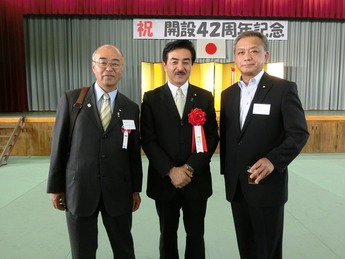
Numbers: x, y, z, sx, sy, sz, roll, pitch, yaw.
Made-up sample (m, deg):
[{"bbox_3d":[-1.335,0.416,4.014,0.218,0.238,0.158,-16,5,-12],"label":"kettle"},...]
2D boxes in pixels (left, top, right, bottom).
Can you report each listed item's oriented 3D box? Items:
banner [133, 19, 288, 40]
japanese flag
[{"bbox_3d":[1.536,-3.968,9.897,6.160,0.749,0.040,0,6,-2],"label":"banner"},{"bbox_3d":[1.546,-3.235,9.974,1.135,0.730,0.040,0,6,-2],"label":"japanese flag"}]

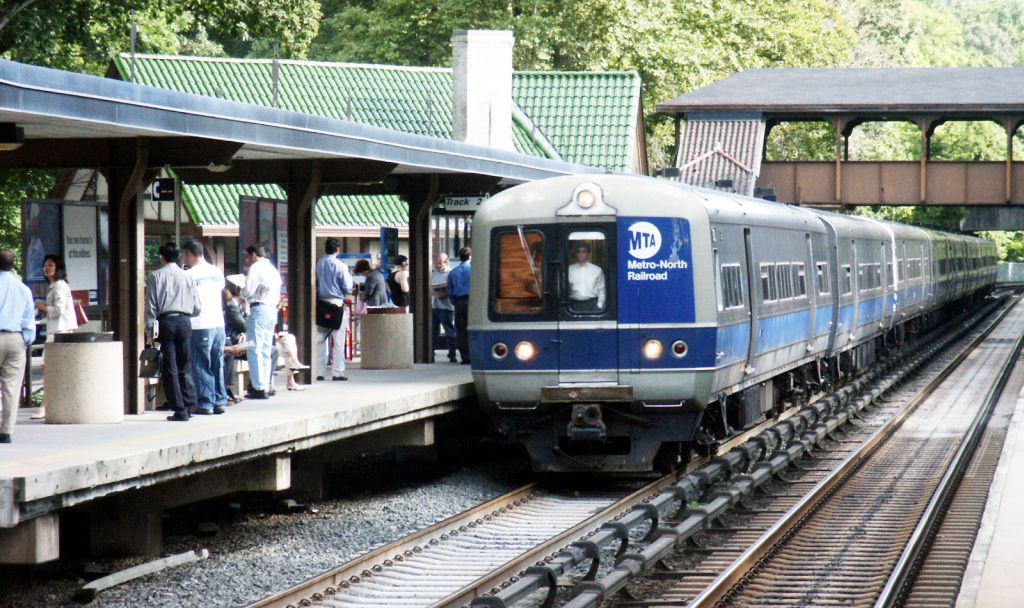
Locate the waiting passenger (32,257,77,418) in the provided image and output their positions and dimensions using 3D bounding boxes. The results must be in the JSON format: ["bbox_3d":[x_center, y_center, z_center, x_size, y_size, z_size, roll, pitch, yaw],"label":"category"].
[{"bbox_3d":[-4.628,0.314,40.708,0.460,1.660,0.460,0,1,-18],"label":"waiting passenger"}]

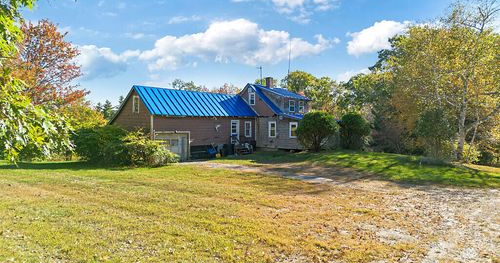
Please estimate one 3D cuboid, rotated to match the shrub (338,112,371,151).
[{"bbox_3d":[10.010,-0.020,33.200,3.100,3.650,3.100,0,0,0],"label":"shrub"}]

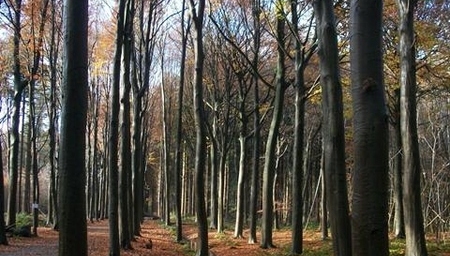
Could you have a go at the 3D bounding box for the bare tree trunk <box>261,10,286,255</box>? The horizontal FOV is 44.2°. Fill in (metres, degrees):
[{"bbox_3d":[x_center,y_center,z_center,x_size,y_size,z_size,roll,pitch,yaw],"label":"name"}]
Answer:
[{"bbox_3d":[1.672,0.047,19.204,0.800,8.090,0.450,0,-7,0],"label":"bare tree trunk"}]

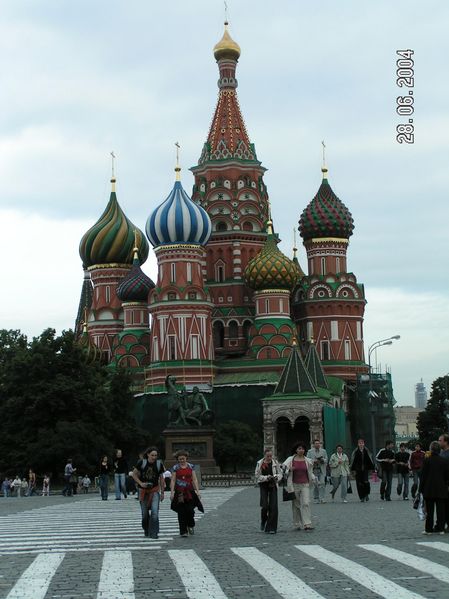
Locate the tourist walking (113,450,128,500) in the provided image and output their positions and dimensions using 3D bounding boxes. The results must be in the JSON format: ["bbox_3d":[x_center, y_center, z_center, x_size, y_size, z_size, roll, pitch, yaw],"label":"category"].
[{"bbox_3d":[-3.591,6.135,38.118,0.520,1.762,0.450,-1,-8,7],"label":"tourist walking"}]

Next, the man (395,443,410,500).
[{"bbox_3d":[5.292,5.140,32.513,0.500,1.686,0.450,-1,-8,5],"label":"man"}]

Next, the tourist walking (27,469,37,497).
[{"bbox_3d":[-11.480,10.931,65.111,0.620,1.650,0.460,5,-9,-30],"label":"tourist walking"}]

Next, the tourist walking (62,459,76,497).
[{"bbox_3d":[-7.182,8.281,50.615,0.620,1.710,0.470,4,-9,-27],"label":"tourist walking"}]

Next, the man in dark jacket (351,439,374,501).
[{"bbox_3d":[3.887,4.843,30.819,0.680,1.766,0.450,0,-8,-1],"label":"man in dark jacket"}]

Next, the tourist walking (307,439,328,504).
[{"bbox_3d":[2.554,4.756,30.117,0.570,1.734,0.420,1,-8,-8],"label":"tourist walking"}]

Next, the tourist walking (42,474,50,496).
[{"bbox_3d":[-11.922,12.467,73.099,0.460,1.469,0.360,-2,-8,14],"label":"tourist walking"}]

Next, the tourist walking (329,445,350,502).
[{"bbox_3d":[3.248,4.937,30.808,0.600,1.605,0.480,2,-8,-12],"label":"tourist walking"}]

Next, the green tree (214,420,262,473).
[{"bbox_3d":[1.227,14.569,107.355,4.700,5.271,4.700,0,-8,0],"label":"green tree"}]

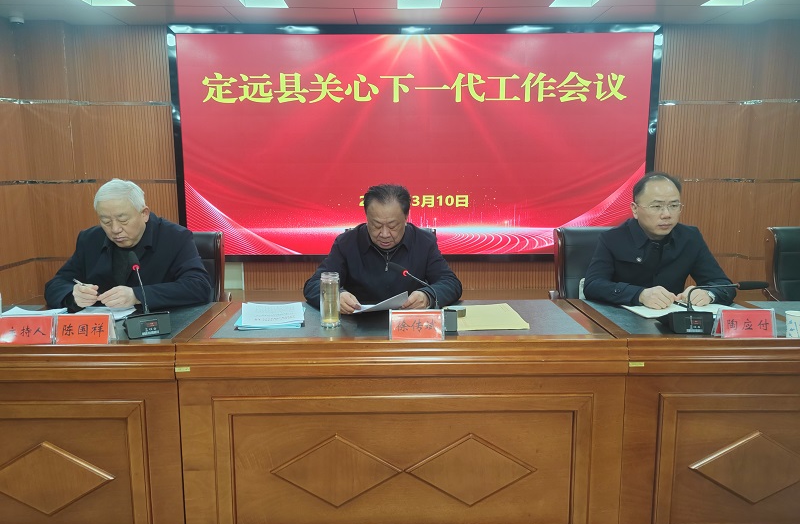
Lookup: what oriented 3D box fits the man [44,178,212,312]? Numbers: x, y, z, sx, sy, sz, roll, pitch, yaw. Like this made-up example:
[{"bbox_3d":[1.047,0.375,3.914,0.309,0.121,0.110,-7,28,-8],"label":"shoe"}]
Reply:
[{"bbox_3d":[-1.059,0.302,2.586,0.618,1.285,0.721,0,8,0],"label":"man"}]

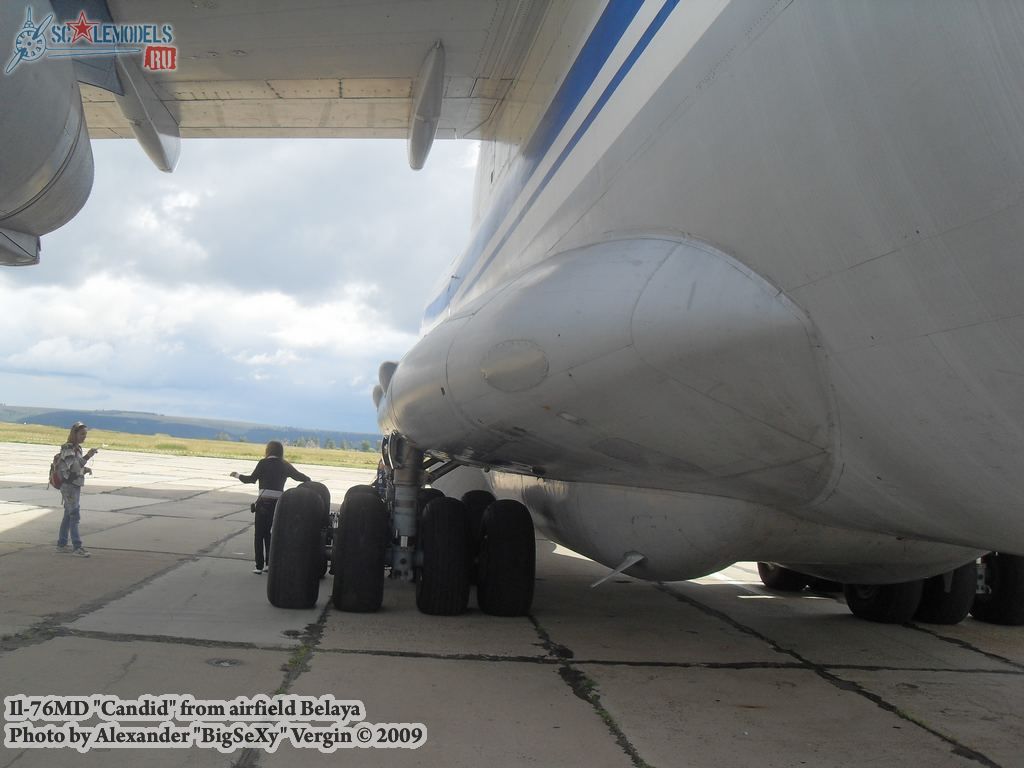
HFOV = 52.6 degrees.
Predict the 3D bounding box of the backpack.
[{"bbox_3d":[-6.108,1.168,13.900,0.210,0.490,0.310,5,-4,-18],"label":"backpack"}]

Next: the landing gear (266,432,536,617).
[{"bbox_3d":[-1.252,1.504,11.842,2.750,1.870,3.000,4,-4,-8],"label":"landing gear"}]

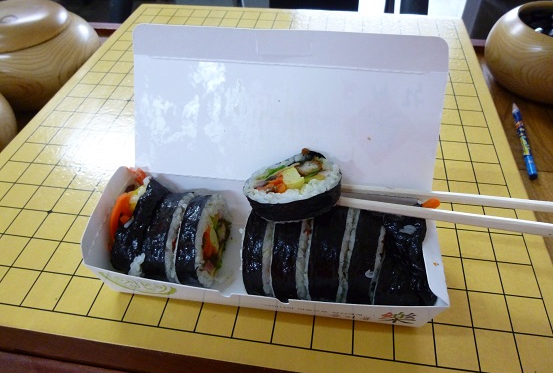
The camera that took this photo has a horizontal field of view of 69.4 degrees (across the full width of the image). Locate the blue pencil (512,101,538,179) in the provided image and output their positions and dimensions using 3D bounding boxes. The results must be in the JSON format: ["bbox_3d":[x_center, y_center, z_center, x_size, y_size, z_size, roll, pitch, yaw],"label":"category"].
[{"bbox_3d":[0.253,-0.051,0.409,0.007,0.007,0.123,9,47,11],"label":"blue pencil"}]

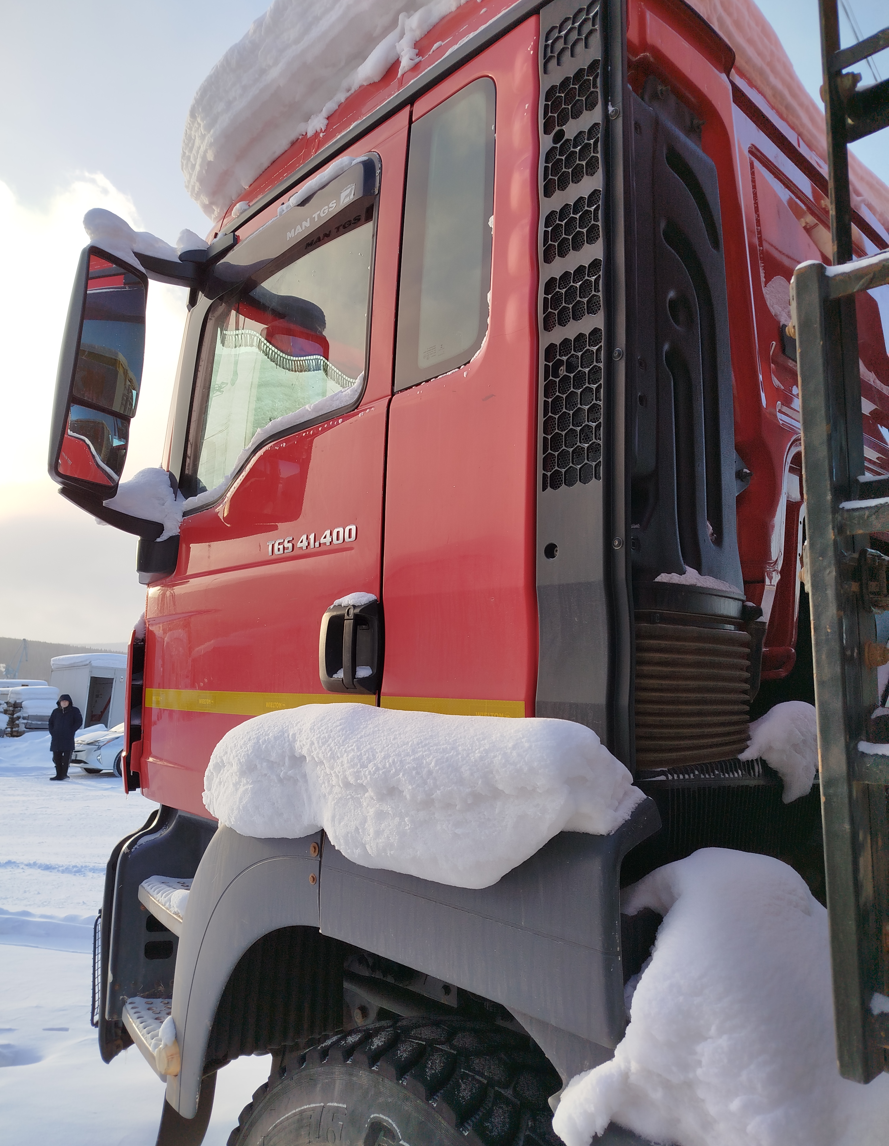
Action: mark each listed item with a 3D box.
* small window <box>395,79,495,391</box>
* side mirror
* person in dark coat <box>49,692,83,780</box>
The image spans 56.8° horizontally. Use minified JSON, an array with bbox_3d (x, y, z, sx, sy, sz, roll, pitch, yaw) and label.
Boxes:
[{"bbox_3d":[-0.002,-0.673,1.639,0.030,0.565,0.279,10,-11,-44],"label":"small window"},{"bbox_3d":[-0.935,-0.521,2.182,0.120,0.590,0.205,3,-6,33],"label":"side mirror"},{"bbox_3d":[-7.880,3.420,17.100,0.660,1.770,0.400,3,-7,-22],"label":"person in dark coat"}]

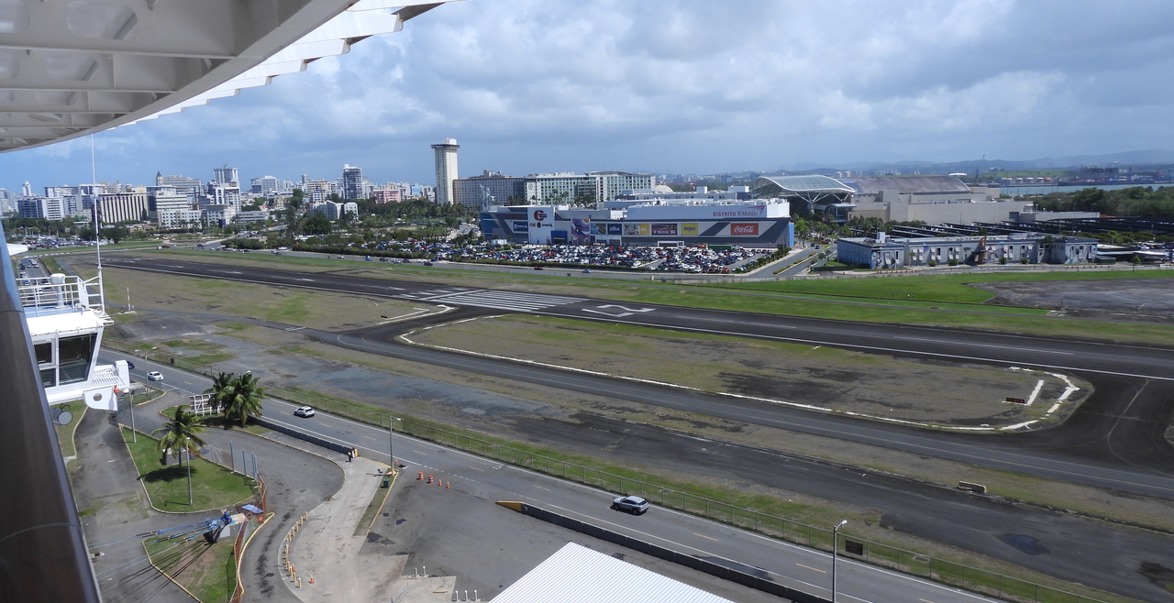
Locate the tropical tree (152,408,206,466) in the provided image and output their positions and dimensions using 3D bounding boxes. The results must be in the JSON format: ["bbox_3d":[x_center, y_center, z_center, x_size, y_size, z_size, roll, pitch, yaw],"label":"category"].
[{"bbox_3d":[-58.017,19.368,115.368,6.700,8.800,6.700,-6,9,-26],"label":"tropical tree"}]

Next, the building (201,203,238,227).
[{"bbox_3d":[-368.700,-85.860,815.000,44.000,24.000,16.000,4,10,33],"label":"building"}]

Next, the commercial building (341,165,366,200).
[{"bbox_3d":[-320.640,-159.007,1125.393,26.000,62.000,22.000,0,8,8],"label":"commercial building"}]

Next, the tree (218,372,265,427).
[{"bbox_3d":[-56.860,16.070,133.700,6.400,8.200,6.400,-5,9,-23],"label":"tree"}]

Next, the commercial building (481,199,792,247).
[{"bbox_3d":[31.412,-50.766,523.990,208.430,25.000,58.000,3,10,31],"label":"commercial building"}]

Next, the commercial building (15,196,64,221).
[{"bbox_3d":[-730.695,-119.841,1085.268,68.000,36.000,24.000,4,10,32],"label":"commercial building"}]

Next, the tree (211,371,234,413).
[{"bbox_3d":[-60.890,16.468,136.448,5.400,8.700,5.400,-5,9,-24],"label":"tree"}]

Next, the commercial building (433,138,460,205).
[{"bbox_3d":[-179.880,-162.880,1040.000,25.000,92.000,25.000,4,10,35],"label":"commercial building"}]

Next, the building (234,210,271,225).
[{"bbox_3d":[-353.690,-87.700,860.000,16.000,17.000,34.000,7,12,44],"label":"building"}]

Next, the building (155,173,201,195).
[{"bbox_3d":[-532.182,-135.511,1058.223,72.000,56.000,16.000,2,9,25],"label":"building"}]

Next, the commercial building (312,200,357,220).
[{"bbox_3d":[-291.457,-106.296,956.956,50.000,26.000,30.000,-1,8,5],"label":"commercial building"}]

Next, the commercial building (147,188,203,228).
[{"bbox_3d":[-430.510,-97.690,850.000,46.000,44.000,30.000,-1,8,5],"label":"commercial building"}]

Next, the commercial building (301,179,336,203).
[{"bbox_3d":[-371.790,-150.880,1130.000,36.000,37.000,20.000,4,10,35],"label":"commercial building"}]

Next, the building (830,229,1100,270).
[{"bbox_3d":[161.730,-22.190,351.730,90.000,8.800,46.000,-2,8,-3],"label":"building"}]

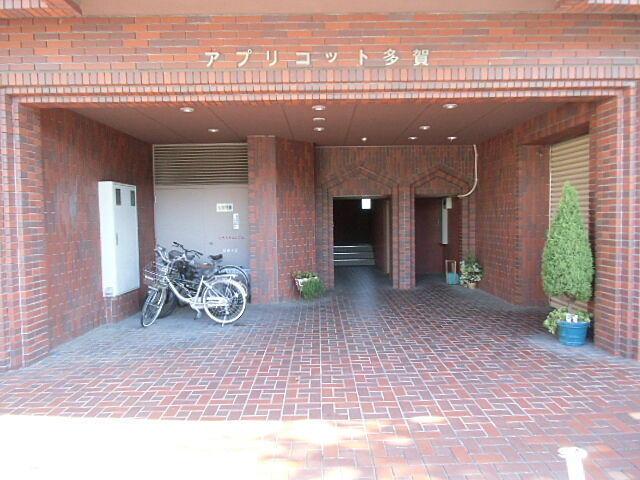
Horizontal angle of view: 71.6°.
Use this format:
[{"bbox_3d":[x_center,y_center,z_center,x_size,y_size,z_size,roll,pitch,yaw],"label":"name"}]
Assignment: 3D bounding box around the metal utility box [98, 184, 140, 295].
[{"bbox_3d":[-2.937,-0.023,6.535,0.191,1.582,0.803,-1,3,0],"label":"metal utility box"}]

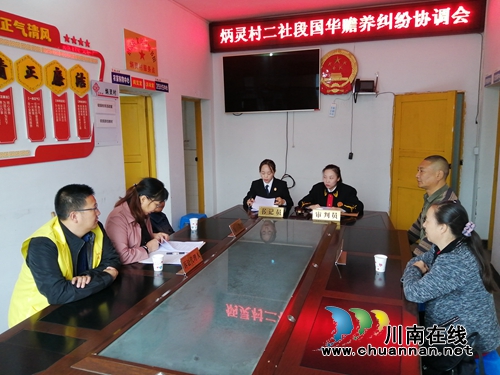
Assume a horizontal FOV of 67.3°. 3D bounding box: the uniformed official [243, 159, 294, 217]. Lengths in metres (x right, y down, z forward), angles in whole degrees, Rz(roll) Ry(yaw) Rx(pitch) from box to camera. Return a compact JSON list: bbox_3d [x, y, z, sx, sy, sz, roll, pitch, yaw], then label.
[{"bbox_3d":[0.196,0.312,4.053,0.550,1.230,0.660,2,10,19],"label":"uniformed official"}]

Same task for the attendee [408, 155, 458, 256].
[{"bbox_3d":[1.196,0.452,2.684,0.640,1.350,0.500,0,9,7],"label":"attendee"}]

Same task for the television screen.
[{"bbox_3d":[0.303,-1.517,5.453,1.460,0.835,0.070,2,10,18],"label":"television screen"}]

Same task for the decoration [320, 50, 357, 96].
[{"bbox_3d":[1.207,-1.577,5.125,0.530,0.600,0.070,2,10,18],"label":"decoration"}]

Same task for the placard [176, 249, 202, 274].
[{"bbox_3d":[-0.354,0.436,2.237,0.055,0.083,0.242,2,10,19],"label":"placard"}]

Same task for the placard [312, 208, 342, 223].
[{"bbox_3d":[0.673,0.244,3.268,0.240,0.093,0.055,2,10,19],"label":"placard"}]

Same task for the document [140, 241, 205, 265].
[{"bbox_3d":[-0.504,0.414,2.523,0.280,0.035,0.440,2,10,19],"label":"document"}]

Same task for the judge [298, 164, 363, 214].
[{"bbox_3d":[0.805,0.357,3.830,0.640,1.190,0.680,2,10,19],"label":"judge"}]

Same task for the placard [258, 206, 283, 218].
[{"bbox_3d":[0.204,0.225,3.457,0.240,0.090,0.055,2,10,19],"label":"placard"}]

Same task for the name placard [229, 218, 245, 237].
[{"bbox_3d":[-0.100,0.318,2.945,0.055,0.083,0.242,2,10,19],"label":"name placard"}]

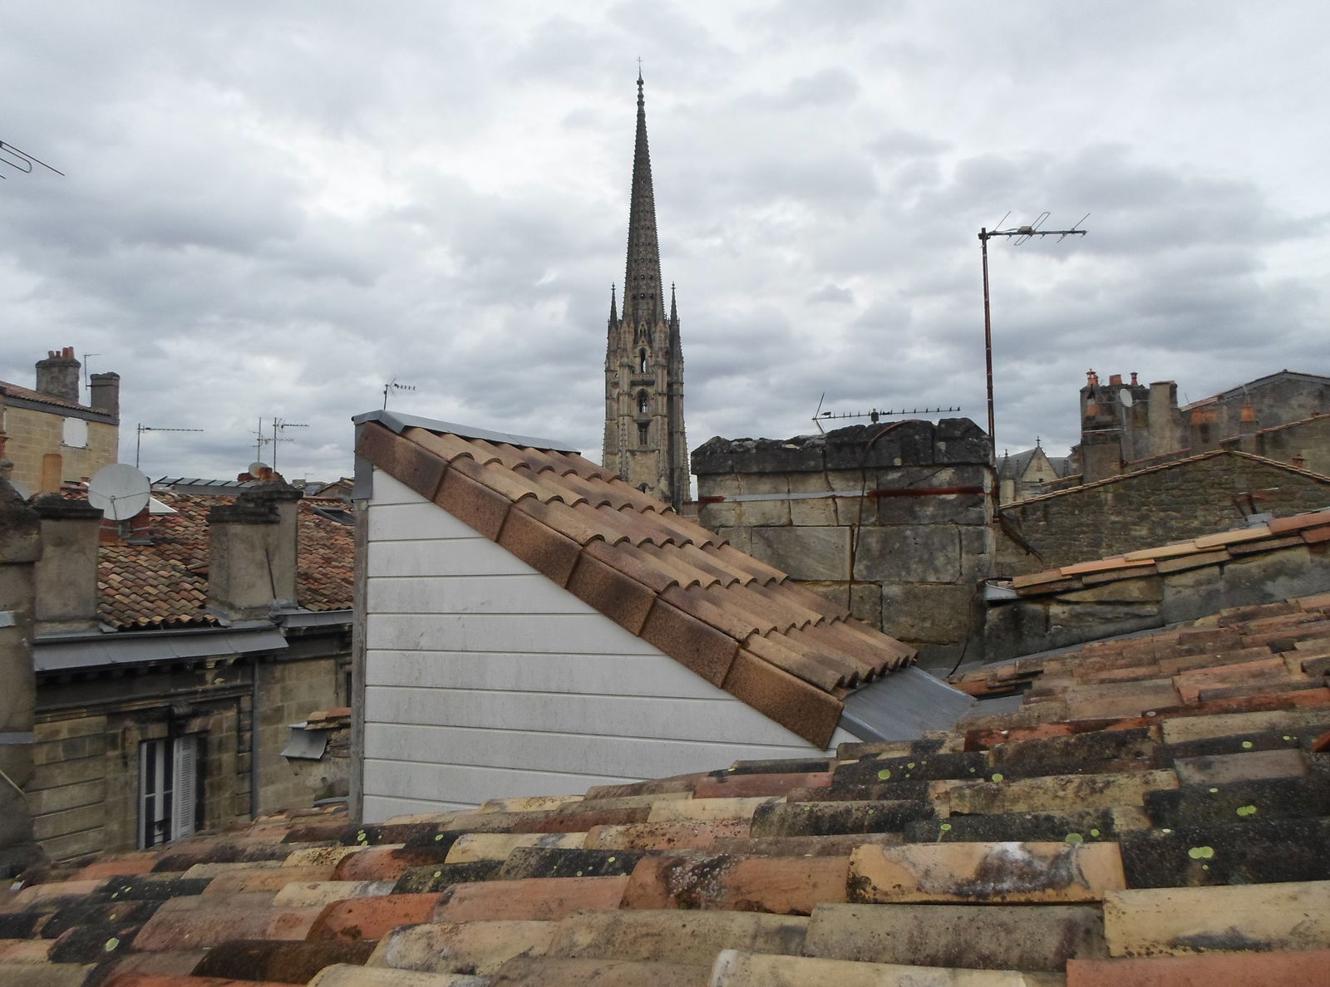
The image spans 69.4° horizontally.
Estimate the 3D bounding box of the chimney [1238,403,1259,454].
[{"bbox_3d":[14.716,-1.610,24.205,0.420,1.330,0.420,-4,-6,30],"label":"chimney"}]

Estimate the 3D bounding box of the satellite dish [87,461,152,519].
[{"bbox_3d":[-9.557,-0.062,16.805,1.080,1.020,0.420,1,-19,-21],"label":"satellite dish"}]

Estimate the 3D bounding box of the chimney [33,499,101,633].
[{"bbox_3d":[-8.278,0.976,13.103,0.550,1.880,0.820,-4,-6,30],"label":"chimney"}]

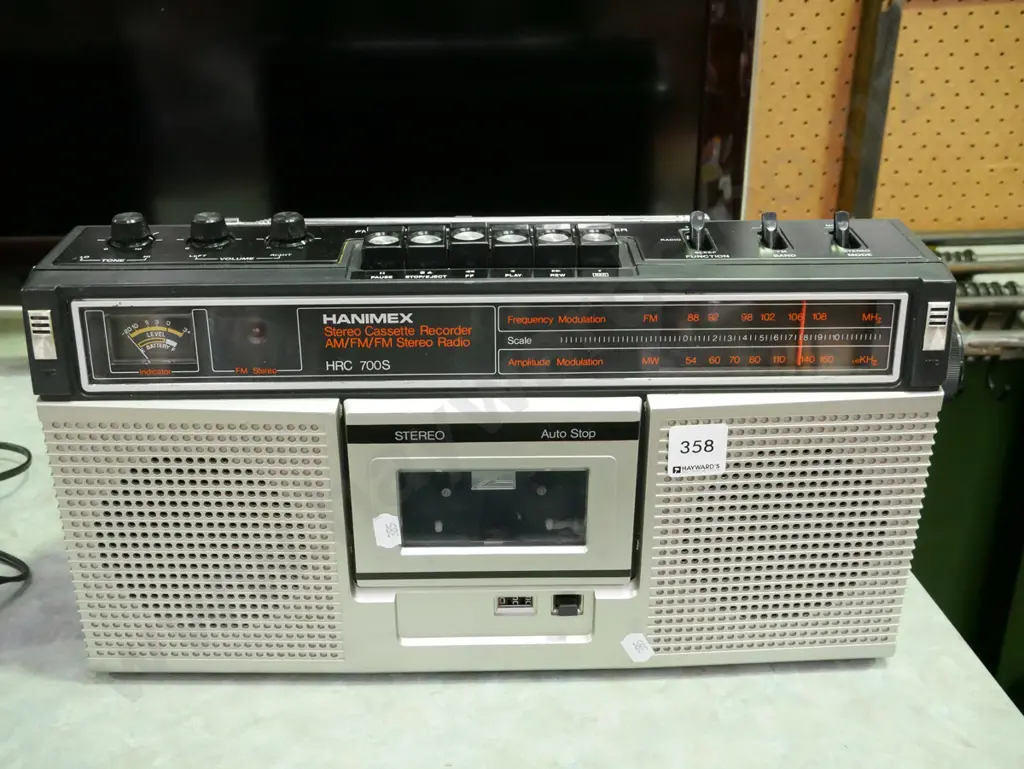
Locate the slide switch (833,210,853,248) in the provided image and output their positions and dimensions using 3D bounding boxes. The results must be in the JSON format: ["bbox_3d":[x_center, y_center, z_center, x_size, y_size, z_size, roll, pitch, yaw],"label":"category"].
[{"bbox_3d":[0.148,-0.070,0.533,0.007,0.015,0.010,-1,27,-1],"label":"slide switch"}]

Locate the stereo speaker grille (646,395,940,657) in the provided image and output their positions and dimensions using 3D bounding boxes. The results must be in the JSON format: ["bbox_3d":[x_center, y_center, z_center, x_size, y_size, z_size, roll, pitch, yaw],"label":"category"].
[{"bbox_3d":[0.123,0.065,0.541,0.126,0.135,0.013,-2,27,-4],"label":"stereo speaker grille"}]

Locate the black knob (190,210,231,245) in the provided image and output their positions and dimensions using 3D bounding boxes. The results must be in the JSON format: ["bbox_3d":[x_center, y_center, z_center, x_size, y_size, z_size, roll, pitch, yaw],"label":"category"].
[{"bbox_3d":[-0.136,-0.070,0.530,0.021,0.012,0.021,-1,27,-1],"label":"black knob"}]

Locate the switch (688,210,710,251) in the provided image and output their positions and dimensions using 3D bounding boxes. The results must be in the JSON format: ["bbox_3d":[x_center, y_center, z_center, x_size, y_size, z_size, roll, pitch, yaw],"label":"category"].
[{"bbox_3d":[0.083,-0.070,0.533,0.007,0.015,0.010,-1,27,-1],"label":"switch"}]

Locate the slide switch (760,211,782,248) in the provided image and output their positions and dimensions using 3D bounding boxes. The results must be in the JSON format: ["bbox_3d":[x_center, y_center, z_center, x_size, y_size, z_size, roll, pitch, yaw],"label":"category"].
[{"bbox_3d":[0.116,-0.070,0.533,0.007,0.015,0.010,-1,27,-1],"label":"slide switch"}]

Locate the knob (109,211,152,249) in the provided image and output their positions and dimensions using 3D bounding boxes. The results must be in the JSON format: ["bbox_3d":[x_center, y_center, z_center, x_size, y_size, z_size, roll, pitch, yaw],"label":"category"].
[{"bbox_3d":[-0.171,-0.070,0.530,0.021,0.012,0.021,-1,27,-1],"label":"knob"}]

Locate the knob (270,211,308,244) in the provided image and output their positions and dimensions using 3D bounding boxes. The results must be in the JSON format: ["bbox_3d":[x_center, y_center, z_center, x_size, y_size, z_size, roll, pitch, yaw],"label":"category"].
[{"bbox_3d":[-0.100,-0.070,0.531,0.021,0.012,0.021,-1,27,-1],"label":"knob"}]

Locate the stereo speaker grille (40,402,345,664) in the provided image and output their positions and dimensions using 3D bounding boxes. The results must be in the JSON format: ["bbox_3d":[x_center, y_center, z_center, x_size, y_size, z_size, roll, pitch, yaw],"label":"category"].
[{"bbox_3d":[-0.138,0.068,0.537,0.126,0.135,0.013,1,27,2],"label":"stereo speaker grille"}]

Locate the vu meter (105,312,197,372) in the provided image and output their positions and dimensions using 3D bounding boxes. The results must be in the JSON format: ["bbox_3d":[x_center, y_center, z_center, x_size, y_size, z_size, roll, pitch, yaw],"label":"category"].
[{"bbox_3d":[-0.152,-0.019,0.502,0.037,0.025,0.010,-1,20,-1],"label":"vu meter"}]

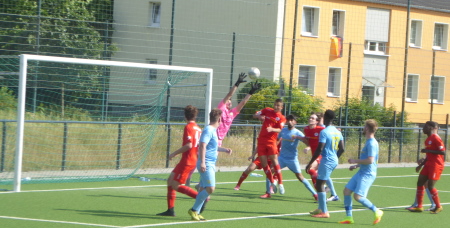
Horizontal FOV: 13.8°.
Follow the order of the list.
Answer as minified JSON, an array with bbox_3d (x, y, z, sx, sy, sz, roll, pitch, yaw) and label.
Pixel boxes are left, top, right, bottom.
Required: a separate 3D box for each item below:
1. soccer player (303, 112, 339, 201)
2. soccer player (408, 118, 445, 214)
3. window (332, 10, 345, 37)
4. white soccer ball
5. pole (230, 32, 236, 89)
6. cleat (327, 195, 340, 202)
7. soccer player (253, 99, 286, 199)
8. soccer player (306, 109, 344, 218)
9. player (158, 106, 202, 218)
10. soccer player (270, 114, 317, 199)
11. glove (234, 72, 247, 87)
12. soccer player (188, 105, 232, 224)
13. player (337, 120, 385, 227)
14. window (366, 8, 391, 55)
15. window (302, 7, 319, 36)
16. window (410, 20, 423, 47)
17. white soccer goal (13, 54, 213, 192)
[{"bbox_3d":[1.825,0.850,36.500,0.680,1.770,0.620,3,1,21],"label":"soccer player"},{"bbox_3d":[3.889,1.023,35.900,0.580,1.770,0.500,3,1,-23],"label":"soccer player"},{"bbox_3d":[5.380,-4.298,89.287,0.200,1.350,1.080,4,1,36],"label":"window"},{"bbox_3d":[0.568,-0.779,35.800,0.220,0.220,0.220,3,1,0],"label":"white soccer ball"},{"bbox_3d":[0.195,-0.572,59.021,0.070,4.000,0.070,3,1,-37],"label":"pole"},{"bbox_3d":[2.141,1.669,36.700,0.280,0.120,0.100,3,1,-13],"label":"cleat"},{"bbox_3d":[0.859,0.633,35.900,0.620,1.810,0.470,3,1,13],"label":"soccer player"},{"bbox_3d":[1.718,0.855,31.800,0.550,1.830,0.500,3,1,-38],"label":"soccer player"},{"bbox_3d":[-0.696,0.756,30.100,0.760,1.780,0.520,3,1,30],"label":"player"},{"bbox_3d":[1.316,0.851,36.800,1.000,1.710,0.550,3,1,9],"label":"soccer player"},{"bbox_3d":[0.334,-0.720,38.800,0.190,0.290,0.110,30,0,-40],"label":"glove"},{"bbox_3d":[-0.243,0.823,30.200,0.680,1.800,0.520,3,1,-3],"label":"soccer player"},{"bbox_3d":[2.246,0.959,30.600,0.680,1.730,0.470,3,1,18],"label":"player"},{"bbox_3d":[7.497,-4.124,92.257,0.220,2.220,2.200,4,1,36],"label":"window"},{"bbox_3d":[4.022,-4.327,87.300,0.150,1.380,1.330,3,1,36],"label":"window"},{"bbox_3d":[9.739,-4.100,95.351,0.200,1.370,1.150,4,1,36],"label":"window"},{"bbox_3d":[-2.103,0.233,38.008,0.150,2.560,7.560,4,1,27],"label":"white soccer goal"}]

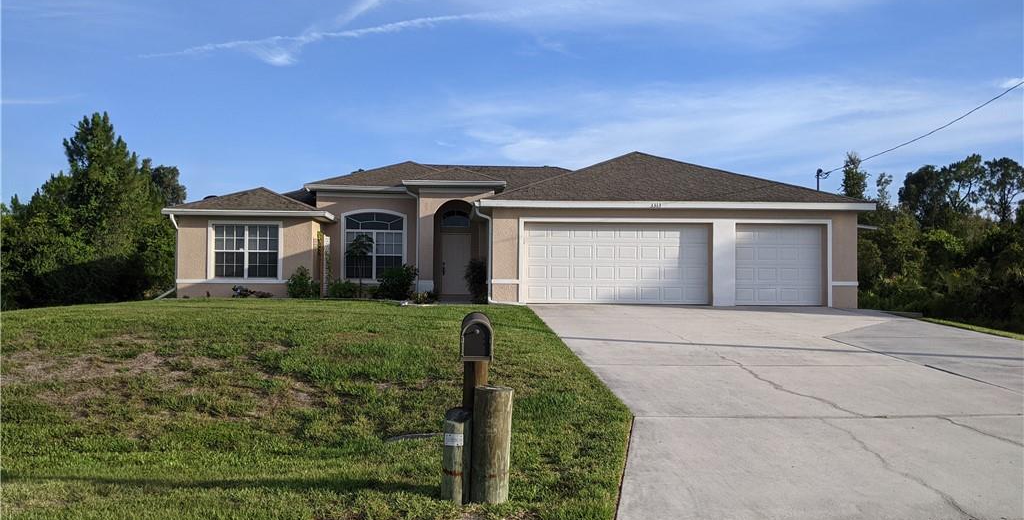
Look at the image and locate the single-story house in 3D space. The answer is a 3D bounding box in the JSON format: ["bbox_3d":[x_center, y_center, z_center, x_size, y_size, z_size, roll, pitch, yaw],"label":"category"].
[{"bbox_3d":[-0.720,-1.130,28.400,19.600,4.800,16.500,1,-1,-2],"label":"single-story house"}]

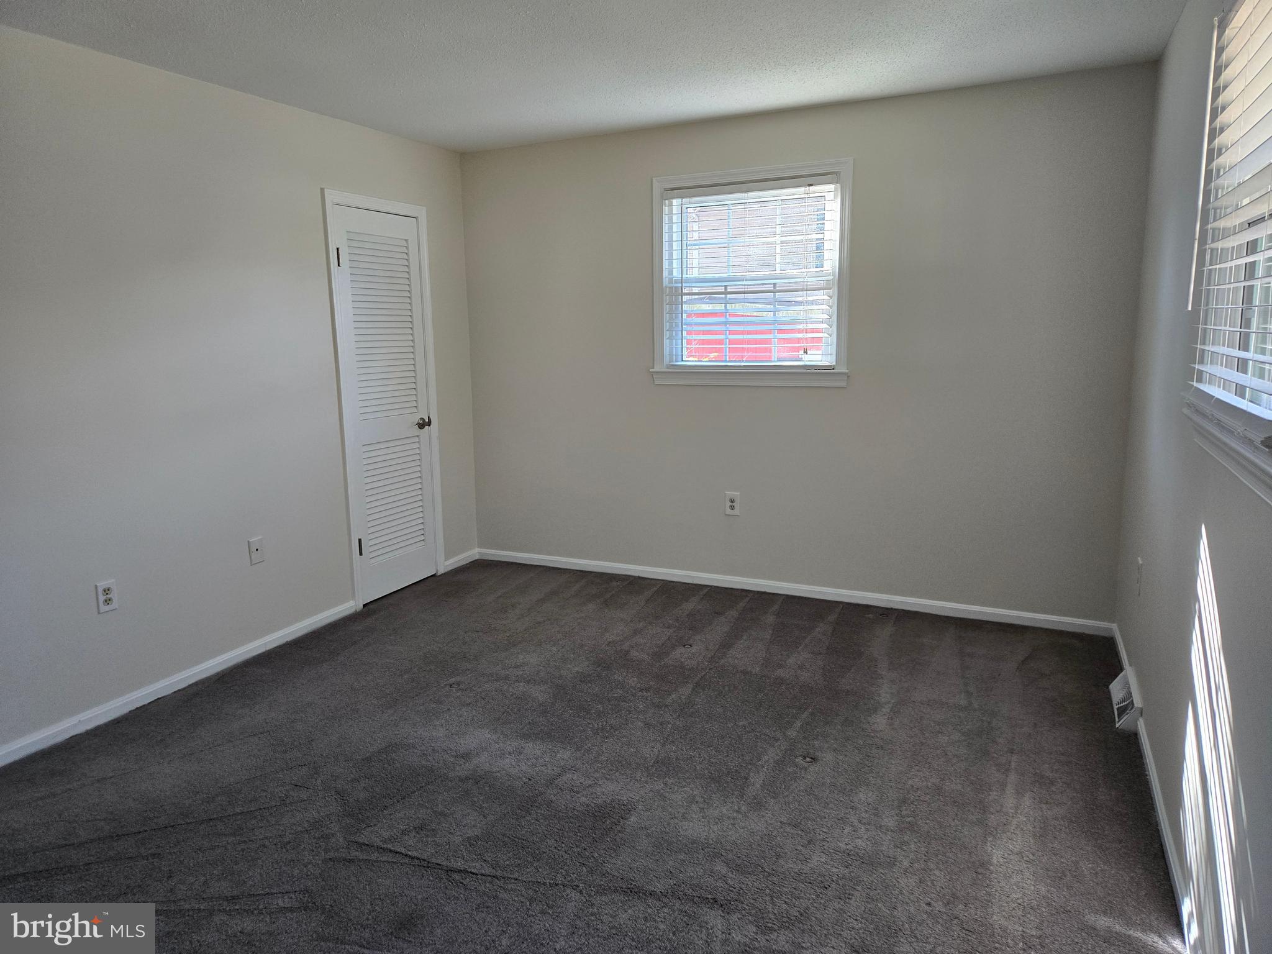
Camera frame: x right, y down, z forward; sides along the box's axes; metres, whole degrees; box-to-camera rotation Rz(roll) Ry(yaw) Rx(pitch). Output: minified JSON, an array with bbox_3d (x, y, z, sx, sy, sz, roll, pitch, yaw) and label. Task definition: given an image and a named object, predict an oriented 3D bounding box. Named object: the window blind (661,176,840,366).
[{"bbox_3d":[0.569,-1.026,4.339,0.905,0.925,0.060,3,11,25],"label":"window blind"}]

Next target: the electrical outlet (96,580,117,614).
[{"bbox_3d":[-1.995,0.451,3.187,0.009,0.115,0.071,3,11,25],"label":"electrical outlet"}]

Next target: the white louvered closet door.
[{"bbox_3d":[-1.331,-0.375,4.542,0.040,2.020,0.610,3,11,25],"label":"white louvered closet door"}]

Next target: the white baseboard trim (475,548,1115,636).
[{"bbox_3d":[0.593,0.593,4.592,3.512,0.068,0.015,4,11,25],"label":"white baseboard trim"}]

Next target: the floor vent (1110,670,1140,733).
[{"bbox_3d":[1.786,0.802,3.089,0.072,0.105,0.375,3,11,25],"label":"floor vent"}]

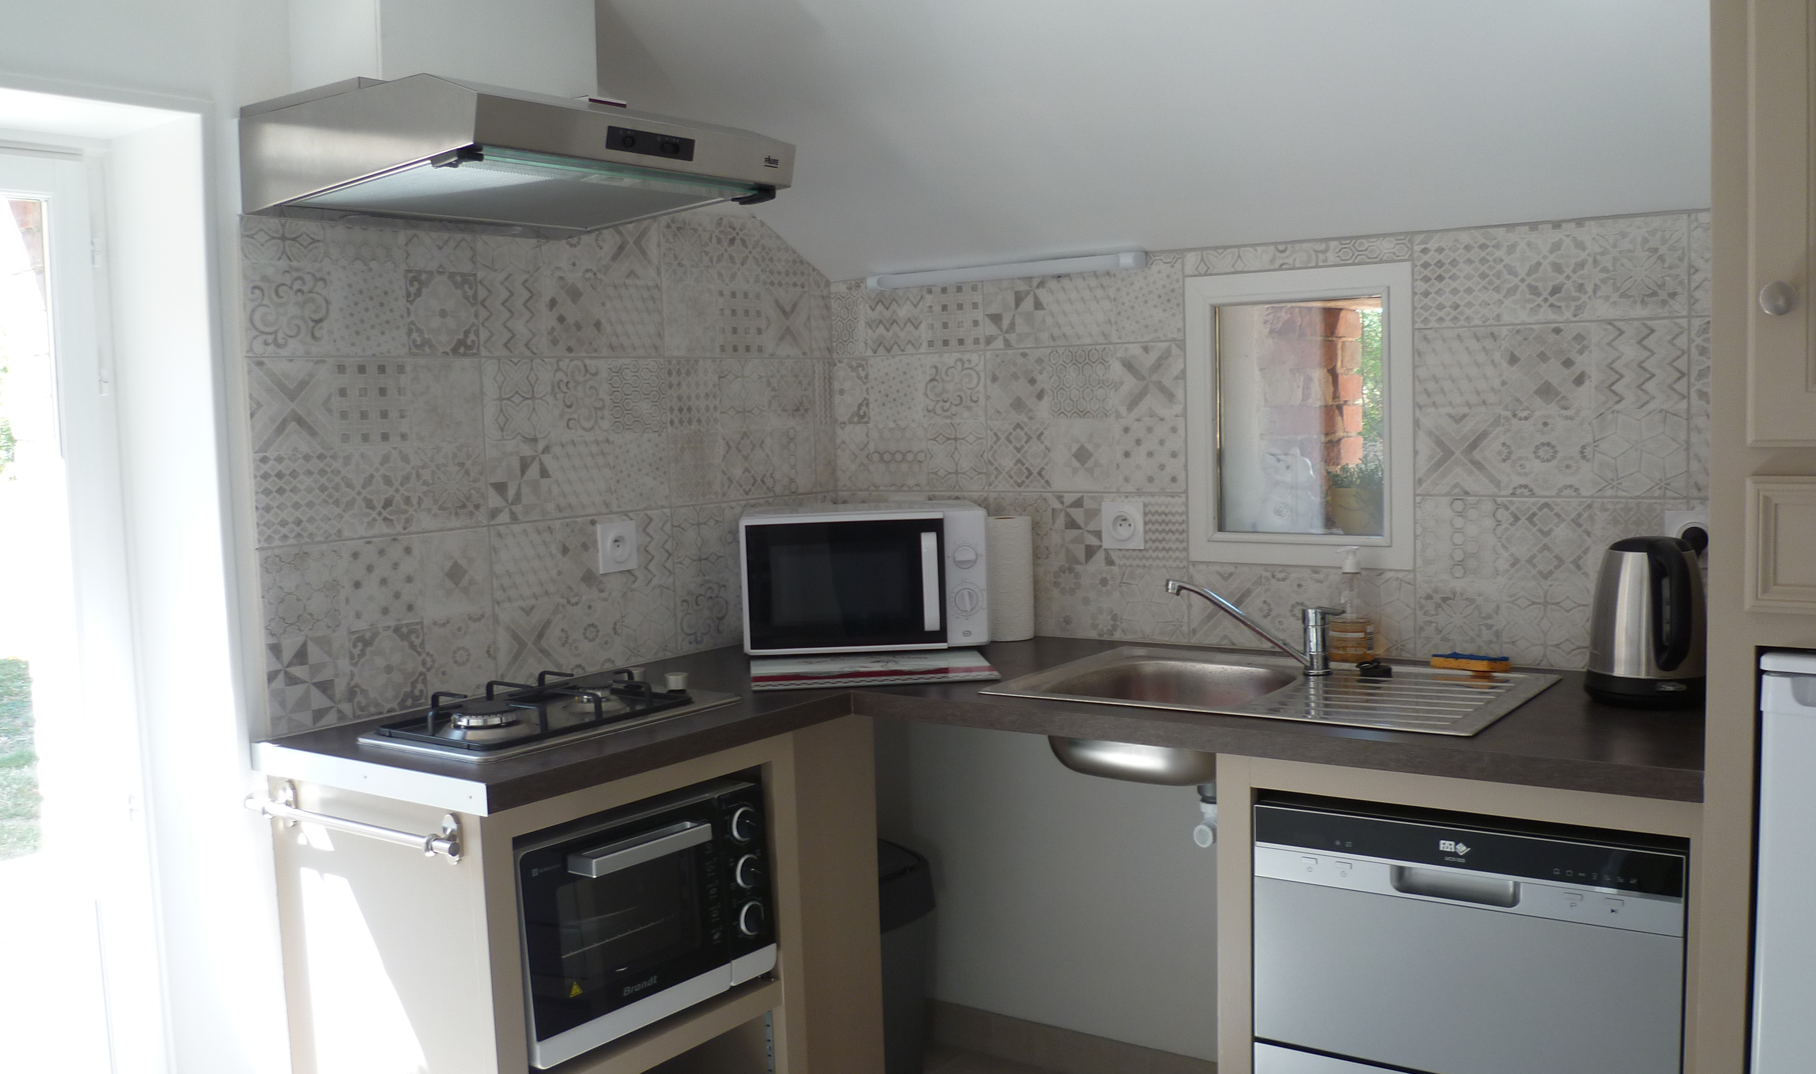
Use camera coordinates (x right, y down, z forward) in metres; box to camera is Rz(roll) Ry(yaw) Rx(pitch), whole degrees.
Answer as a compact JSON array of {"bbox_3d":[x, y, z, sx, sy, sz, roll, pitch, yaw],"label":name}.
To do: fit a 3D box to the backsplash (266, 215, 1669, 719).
[{"bbox_3d":[0.174,-0.164,2.368,1.825,0.848,1.335,2,6,33],"label":"backsplash"}]

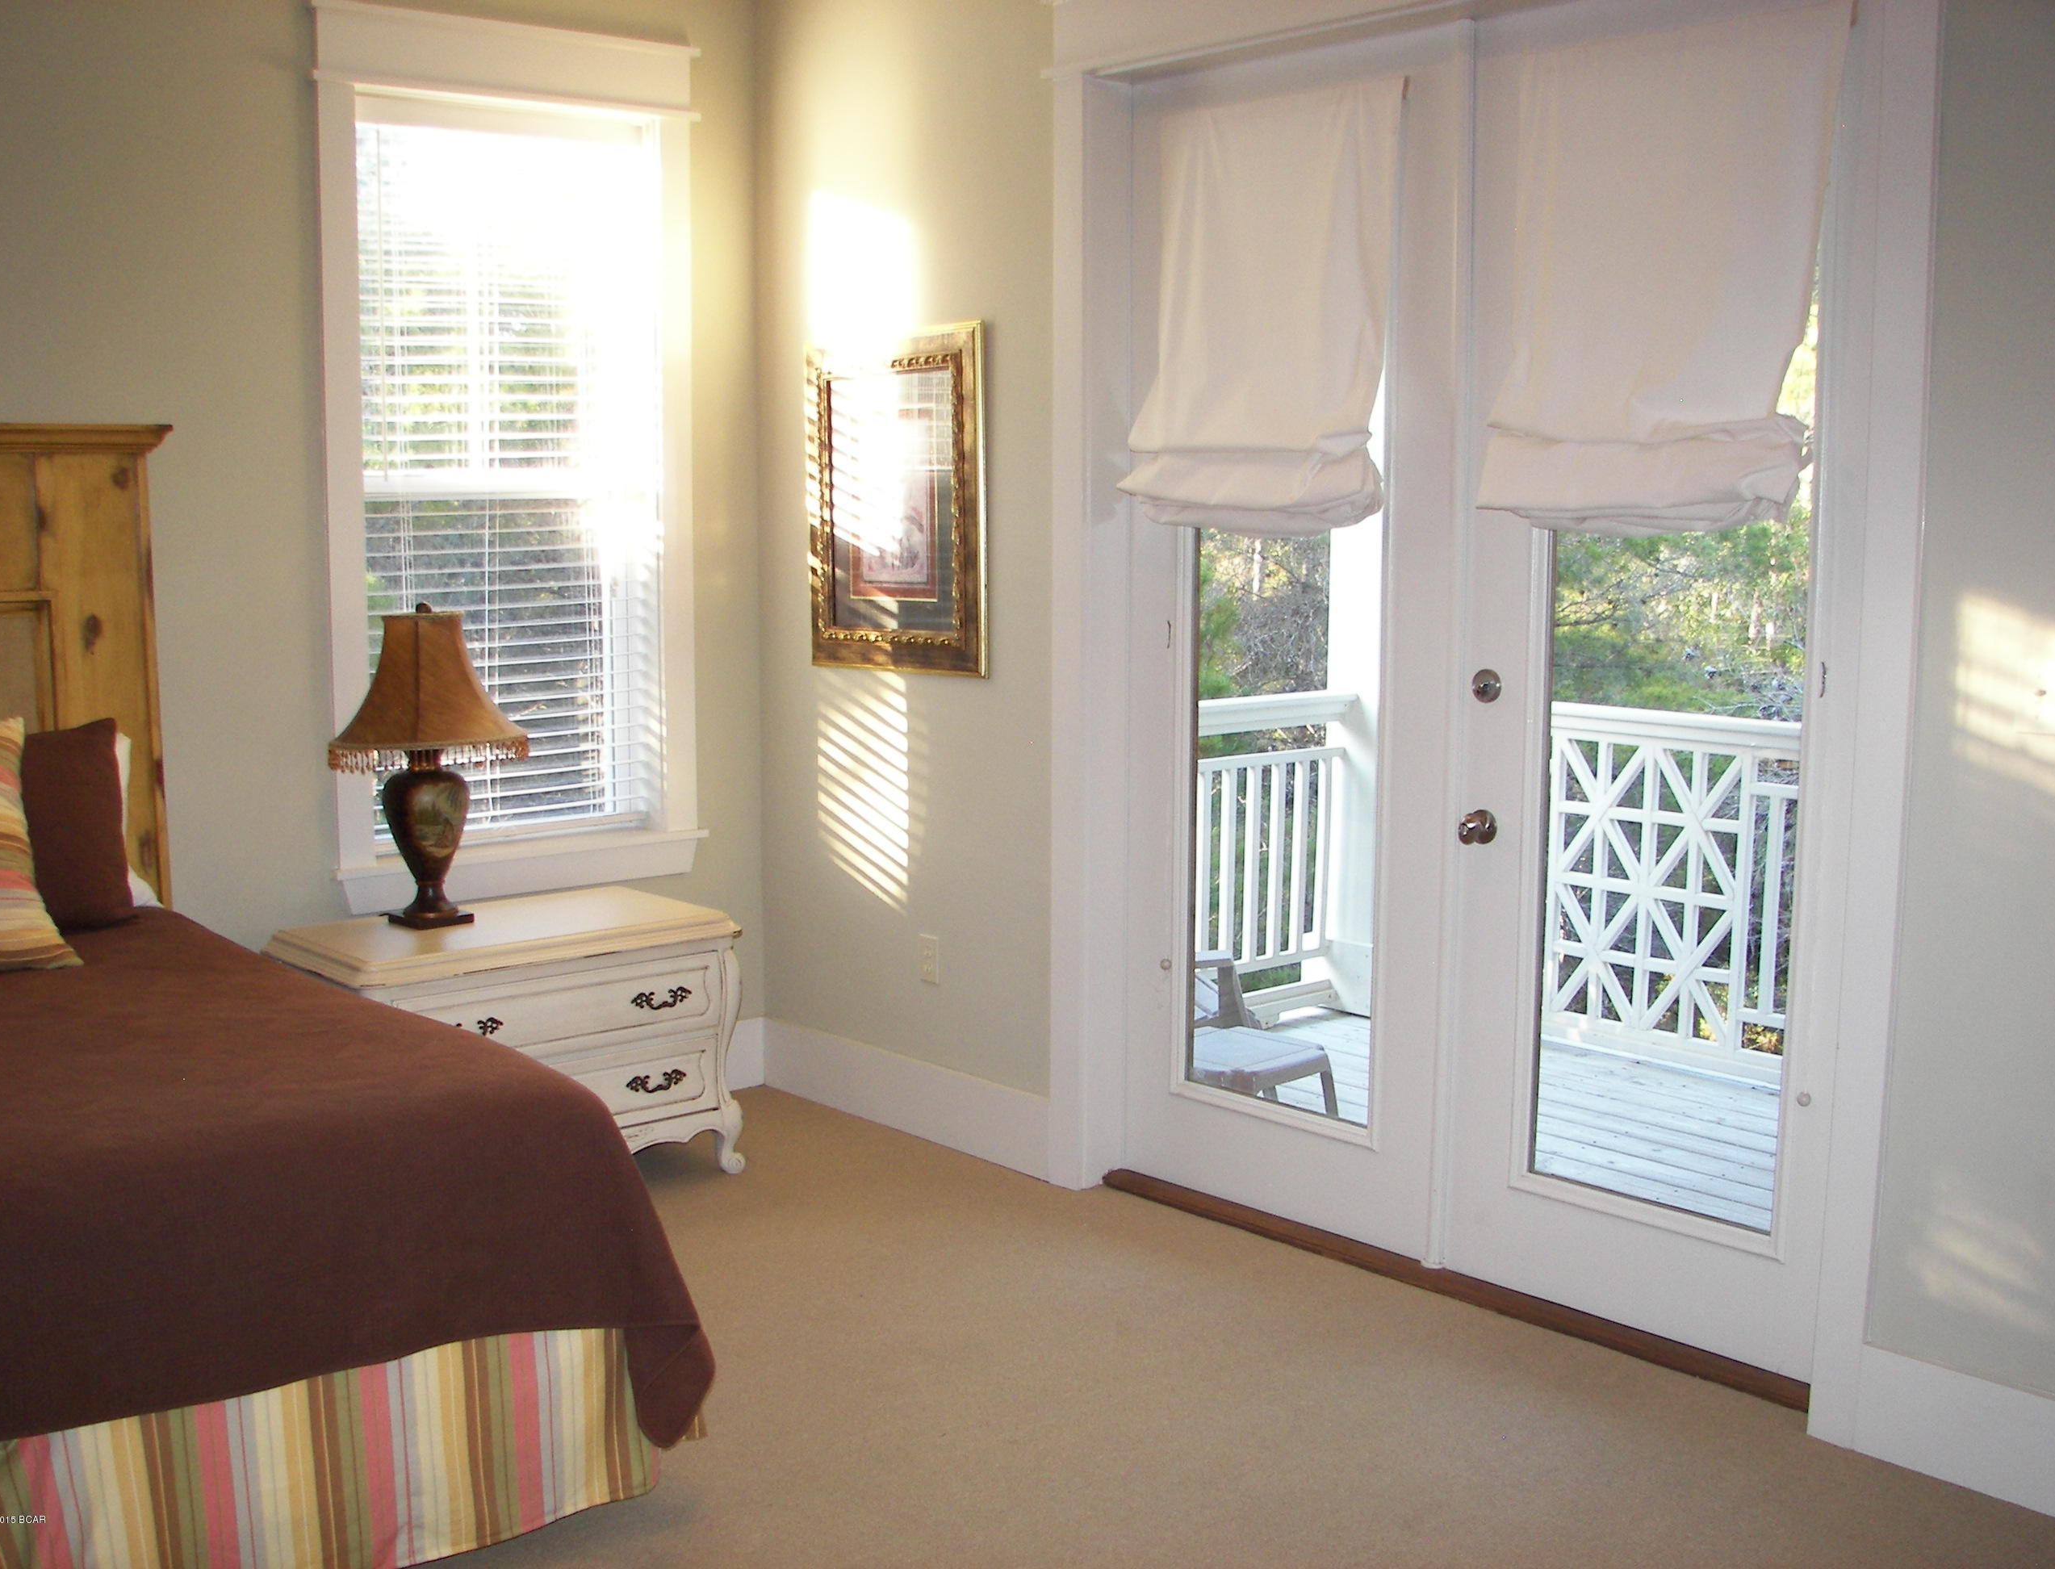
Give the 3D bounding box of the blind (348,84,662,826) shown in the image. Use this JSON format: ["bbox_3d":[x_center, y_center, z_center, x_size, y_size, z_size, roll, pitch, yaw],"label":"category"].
[{"bbox_3d":[-1.237,-0.722,5.133,0.775,1.680,0.065,-7,10,-43],"label":"blind"}]

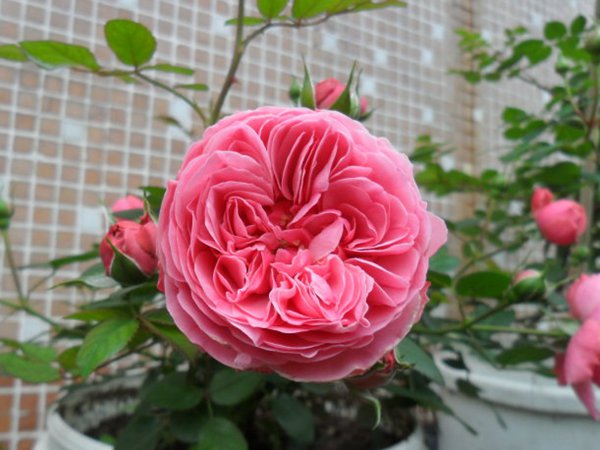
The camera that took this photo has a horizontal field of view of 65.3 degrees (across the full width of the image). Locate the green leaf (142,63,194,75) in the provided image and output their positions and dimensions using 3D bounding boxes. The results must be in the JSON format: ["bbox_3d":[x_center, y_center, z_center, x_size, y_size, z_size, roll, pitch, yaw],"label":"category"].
[{"bbox_3d":[-0.088,-0.104,0.310,0.036,0.006,0.020,2,-12,-4],"label":"green leaf"}]

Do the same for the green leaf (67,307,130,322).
[{"bbox_3d":[-0.114,0.051,0.265,0.036,0.004,0.018,-2,18,-6],"label":"green leaf"}]

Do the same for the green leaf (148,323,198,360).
[{"bbox_3d":[-0.070,0.064,0.260,0.038,0.020,0.007,20,-40,17],"label":"green leaf"}]

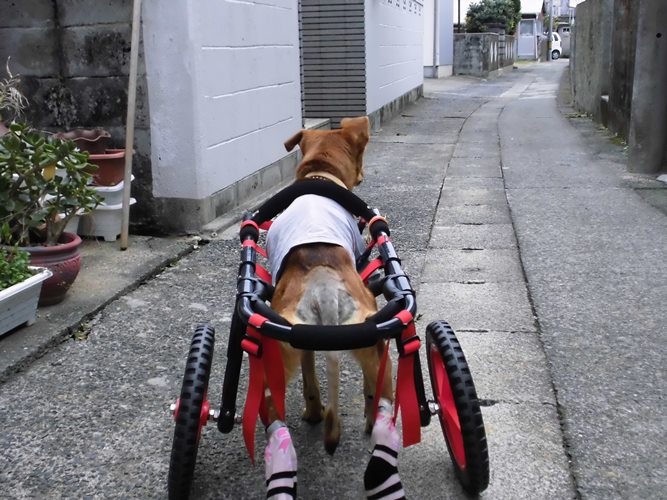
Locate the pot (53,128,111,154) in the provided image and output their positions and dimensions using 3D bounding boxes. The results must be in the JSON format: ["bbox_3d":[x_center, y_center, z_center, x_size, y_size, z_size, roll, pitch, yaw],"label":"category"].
[{"bbox_3d":[-1.006,-0.381,3.420,0.235,0.190,0.235,-1,14,0],"label":"pot"}]

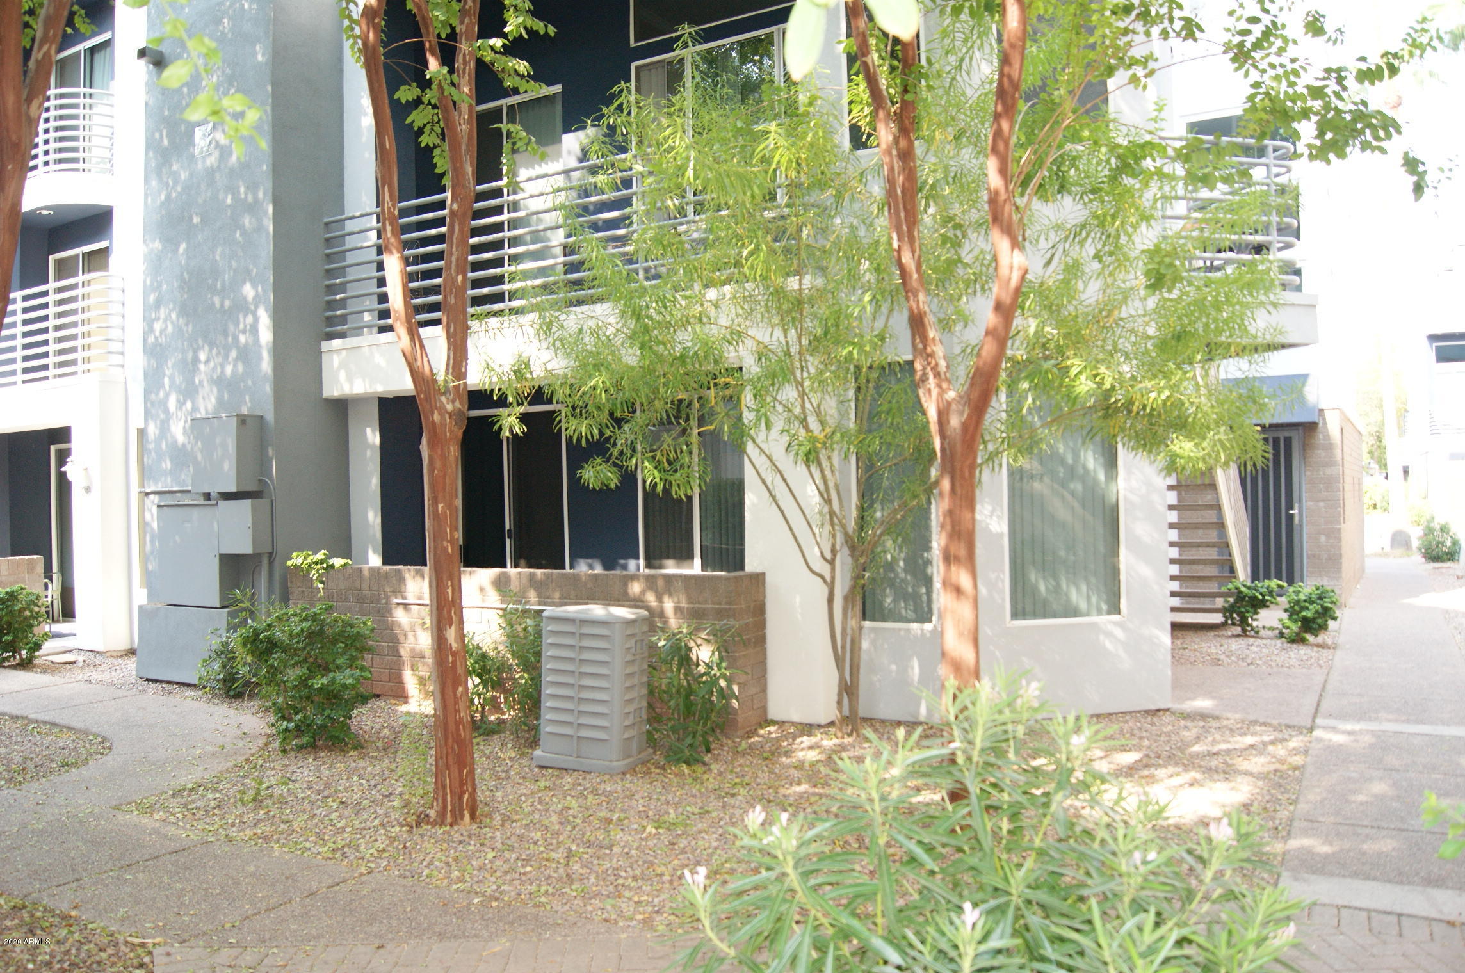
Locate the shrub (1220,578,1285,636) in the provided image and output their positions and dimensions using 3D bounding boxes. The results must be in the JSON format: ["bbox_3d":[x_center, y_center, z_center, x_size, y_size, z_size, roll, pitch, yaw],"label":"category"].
[{"bbox_3d":[5.214,1.205,11.000,0.630,0.570,0.550,-2,-1,25],"label":"shrub"}]

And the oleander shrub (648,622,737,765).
[{"bbox_3d":[-0.256,1.213,6.550,0.560,0.800,0.580,-1,-1,-2],"label":"oleander shrub"}]

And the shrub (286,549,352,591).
[{"bbox_3d":[-2.730,0.552,7.250,0.420,0.280,0.340,-1,-1,-21],"label":"shrub"}]

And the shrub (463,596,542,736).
[{"bbox_3d":[-1.616,1.214,7.601,0.580,0.950,0.520,-1,0,0],"label":"shrub"}]

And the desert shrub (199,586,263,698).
[{"bbox_3d":[-4.237,1.314,9.351,0.620,0.880,0.600,-1,0,0],"label":"desert shrub"}]

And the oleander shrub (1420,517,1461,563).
[{"bbox_3d":[13.095,0.974,20.300,0.780,0.860,0.800,-2,-1,33],"label":"oleander shrub"}]

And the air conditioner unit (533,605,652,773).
[{"bbox_3d":[-0.850,1.204,6.685,0.620,0.930,0.420,-1,0,26],"label":"air conditioner unit"}]

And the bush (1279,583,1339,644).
[{"bbox_3d":[5.822,1.240,11.101,0.580,0.580,0.560,-1,0,0],"label":"bush"}]

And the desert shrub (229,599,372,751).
[{"bbox_3d":[-2.932,1.244,7.451,0.920,0.950,0.860,-1,0,0],"label":"desert shrub"}]

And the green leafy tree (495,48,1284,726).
[{"bbox_3d":[0.933,-0.500,6.650,4.650,4.150,2.800,-1,-1,0],"label":"green leafy tree"}]

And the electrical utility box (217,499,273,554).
[{"bbox_3d":[-4.191,0.347,9.450,0.453,0.457,0.199,-2,-1,31],"label":"electrical utility box"}]

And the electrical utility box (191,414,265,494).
[{"bbox_3d":[-4.399,-0.276,9.550,0.639,0.647,0.245,-2,-1,31],"label":"electrical utility box"}]

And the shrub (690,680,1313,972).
[{"bbox_3d":[0.508,1.025,2.252,1.200,1.200,1.100,-1,0,0],"label":"shrub"}]

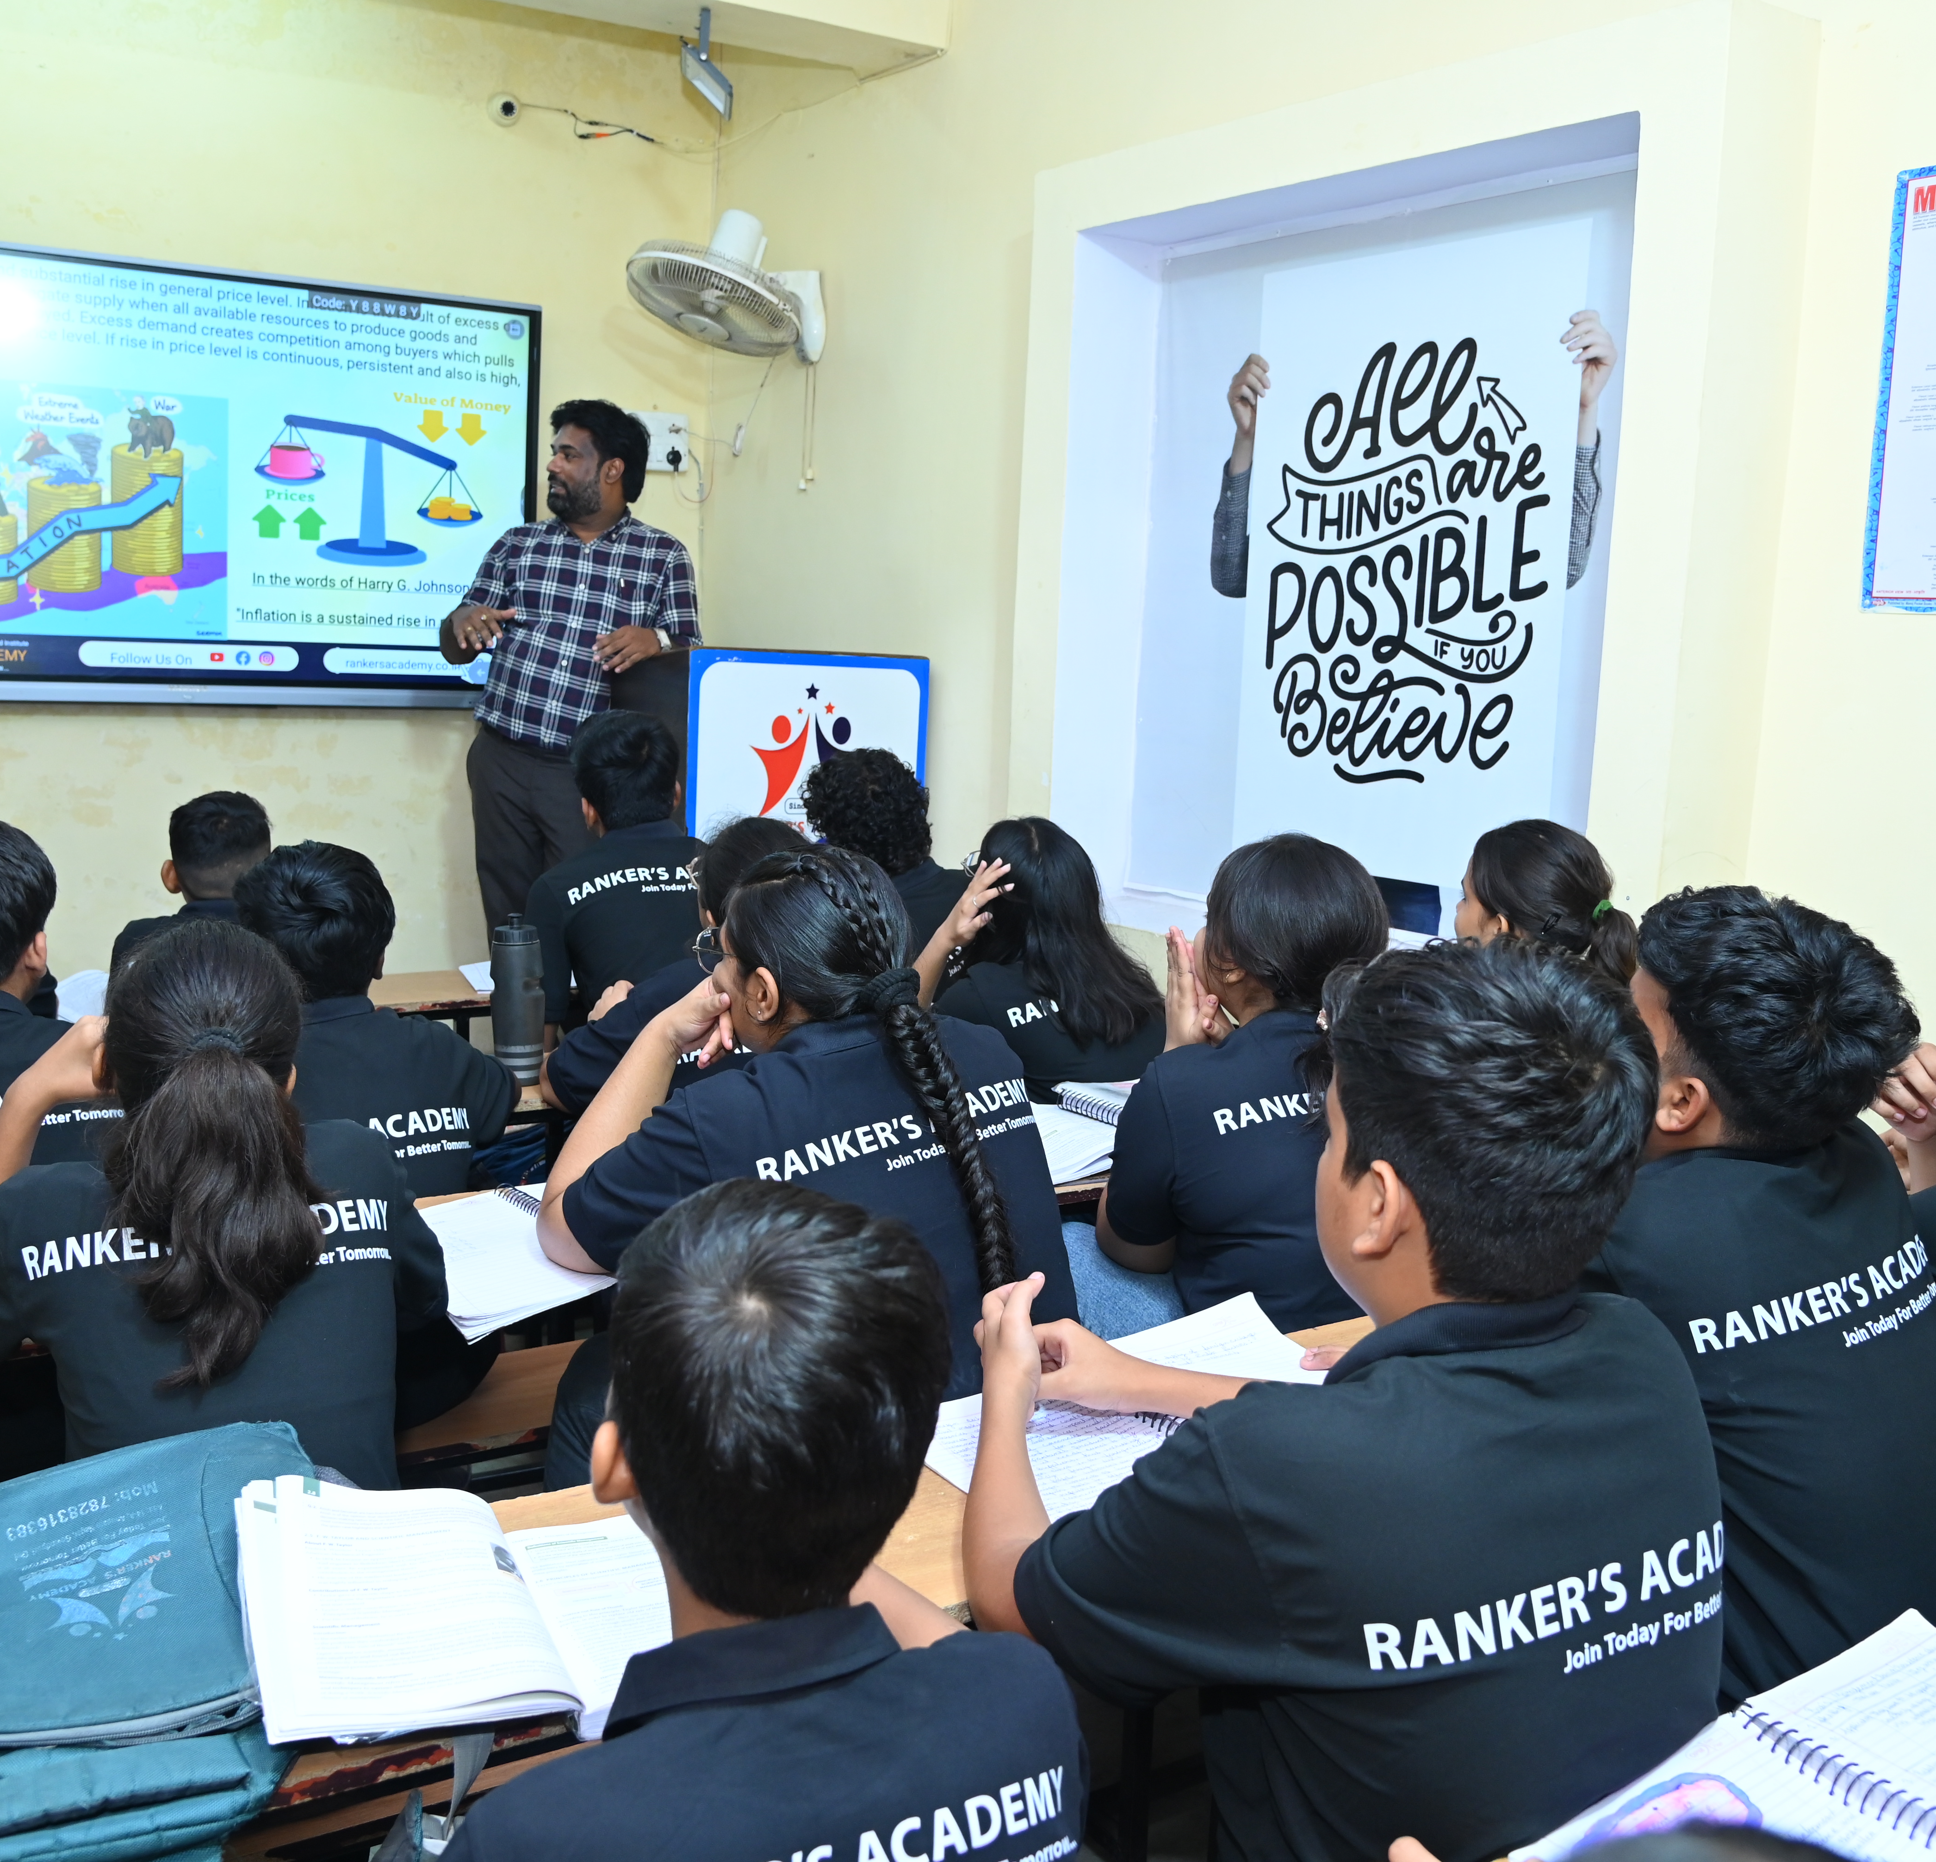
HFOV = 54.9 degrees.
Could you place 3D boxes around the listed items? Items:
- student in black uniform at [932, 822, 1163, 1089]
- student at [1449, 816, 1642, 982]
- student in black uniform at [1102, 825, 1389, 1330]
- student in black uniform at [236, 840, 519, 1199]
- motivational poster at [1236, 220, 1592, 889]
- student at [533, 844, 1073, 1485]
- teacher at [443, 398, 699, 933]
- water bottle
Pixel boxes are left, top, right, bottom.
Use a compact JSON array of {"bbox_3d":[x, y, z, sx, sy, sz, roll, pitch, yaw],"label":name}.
[{"bbox_3d":[0.061,0.412,2.838,0.480,1.180,0.710,-2,7,-38],"label":"student in black uniform"},{"bbox_3d":[0.633,0.477,2.534,0.450,1.180,0.680,-4,11,-37],"label":"student"},{"bbox_3d":[0.279,0.471,2.280,0.480,1.192,0.710,-2,7,-38],"label":"student in black uniform"},{"bbox_3d":[-0.779,0.455,2.265,0.480,1.139,0.710,-2,7,-35],"label":"student in black uniform"},{"bbox_3d":[0.733,-0.602,3.150,0.010,1.110,0.700,-4,11,-37],"label":"motivational poster"},{"bbox_3d":[-0.187,0.488,1.992,0.520,1.176,0.730,-2,7,-38],"label":"student"},{"bbox_3d":[-0.851,-0.249,3.969,0.540,1.733,0.380,2,6,-4],"label":"teacher"},{"bbox_3d":[-0.637,0.101,2.632,0.078,0.246,0.078,-3,10,-34],"label":"water bottle"}]

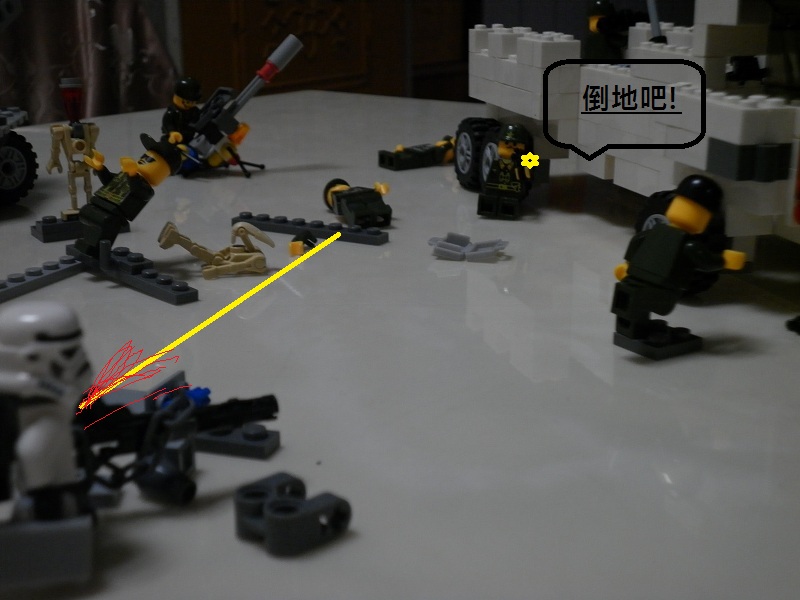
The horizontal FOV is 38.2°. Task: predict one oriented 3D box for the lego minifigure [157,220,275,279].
[{"bbox_3d":[-0.060,-0.018,0.378,0.038,0.017,0.017,-2,17,-6],"label":"lego minifigure"}]

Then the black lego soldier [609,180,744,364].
[{"bbox_3d":[0.073,-0.010,0.301,0.031,0.044,0.024,-11,20,-31],"label":"black lego soldier"}]

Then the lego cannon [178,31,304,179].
[{"bbox_3d":[-0.075,-0.091,0.539,0.060,0.064,0.027,-2,17,-5],"label":"lego cannon"}]

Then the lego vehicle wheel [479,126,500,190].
[{"bbox_3d":[0.044,-0.057,0.481,0.014,0.030,0.030,-6,18,-17],"label":"lego vehicle wheel"}]

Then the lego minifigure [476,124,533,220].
[{"bbox_3d":[0.041,-0.051,0.457,0.020,0.035,0.017,7,17,6],"label":"lego minifigure"}]

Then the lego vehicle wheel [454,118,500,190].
[{"bbox_3d":[0.036,-0.065,0.511,0.014,0.030,0.030,-5,17,-15],"label":"lego vehicle wheel"}]

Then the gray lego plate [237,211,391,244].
[{"bbox_3d":[-0.034,-0.027,0.429,0.064,0.005,0.008,8,19,27],"label":"gray lego plate"}]

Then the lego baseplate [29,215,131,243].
[{"bbox_3d":[-0.119,-0.029,0.430,0.032,0.008,0.016,-11,20,-31],"label":"lego baseplate"}]

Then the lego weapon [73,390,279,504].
[{"bbox_3d":[-0.044,0.026,0.224,0.043,0.021,0.019,0,17,0],"label":"lego weapon"}]

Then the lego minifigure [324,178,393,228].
[{"bbox_3d":[-0.017,-0.039,0.452,0.021,0.013,0.041,-7,18,-21],"label":"lego minifigure"}]

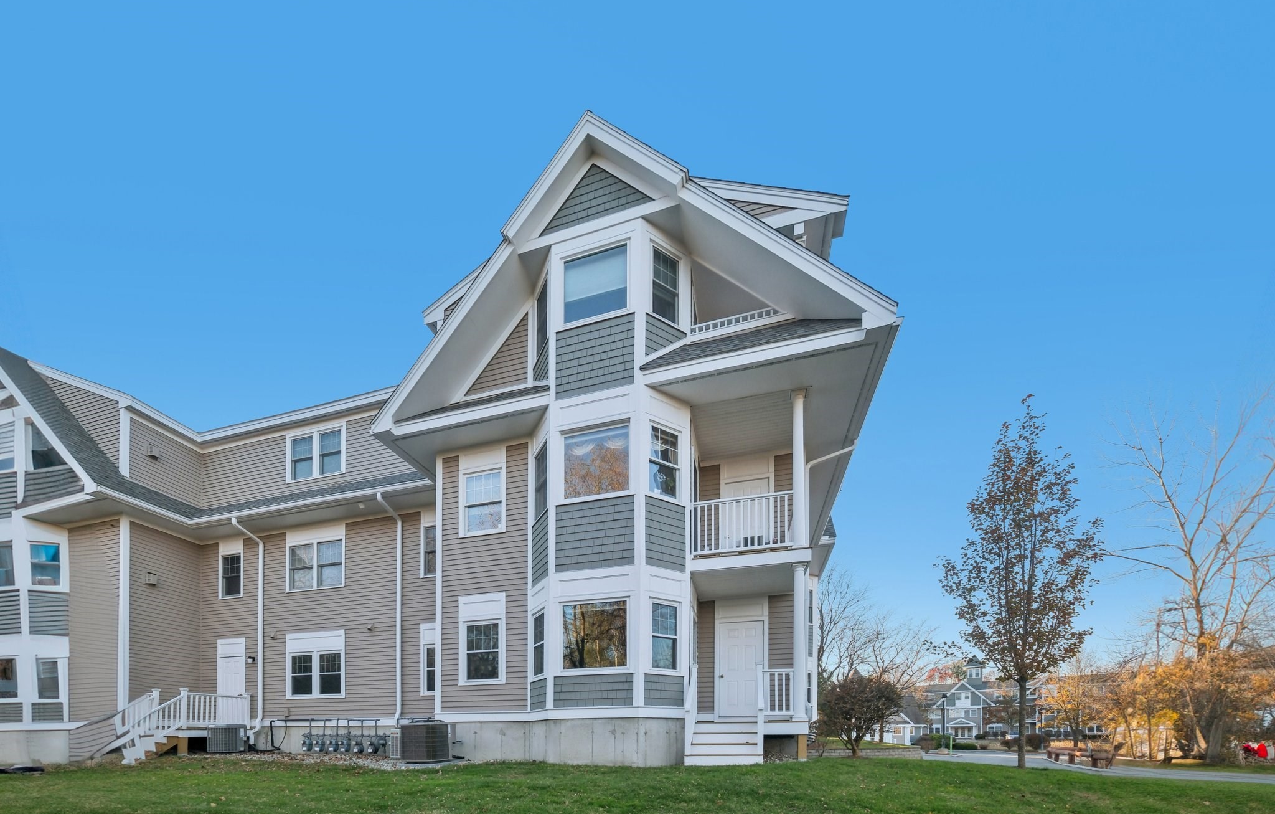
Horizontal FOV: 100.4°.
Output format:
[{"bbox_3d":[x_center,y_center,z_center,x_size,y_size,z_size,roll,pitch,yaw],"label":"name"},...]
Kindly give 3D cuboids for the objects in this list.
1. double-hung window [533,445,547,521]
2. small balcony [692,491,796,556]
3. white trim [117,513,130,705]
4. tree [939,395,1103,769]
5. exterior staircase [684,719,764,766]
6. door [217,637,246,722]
[{"bbox_3d":[-1.850,1.428,10.150,0.100,1.280,0.750,0,0,-29],"label":"double-hung window"},{"bbox_3d":[1.908,2.116,9.600,1.800,1.000,0.090,0,0,17],"label":"small balcony"},{"bbox_3d":[-14.334,5.802,14.800,0.180,5.450,0.180,0,0,17],"label":"white trim"},{"bbox_3d":[10.120,4.609,14.000,4.300,9.850,4.200,0,0,0],"label":"tree"},{"bbox_3d":[1.526,5.879,9.300,1.320,0.800,1.000,0,0,17],"label":"exterior staircase"},{"bbox_3d":[-12.394,8.311,16.200,1.120,2.520,0.120,0,0,17],"label":"door"}]

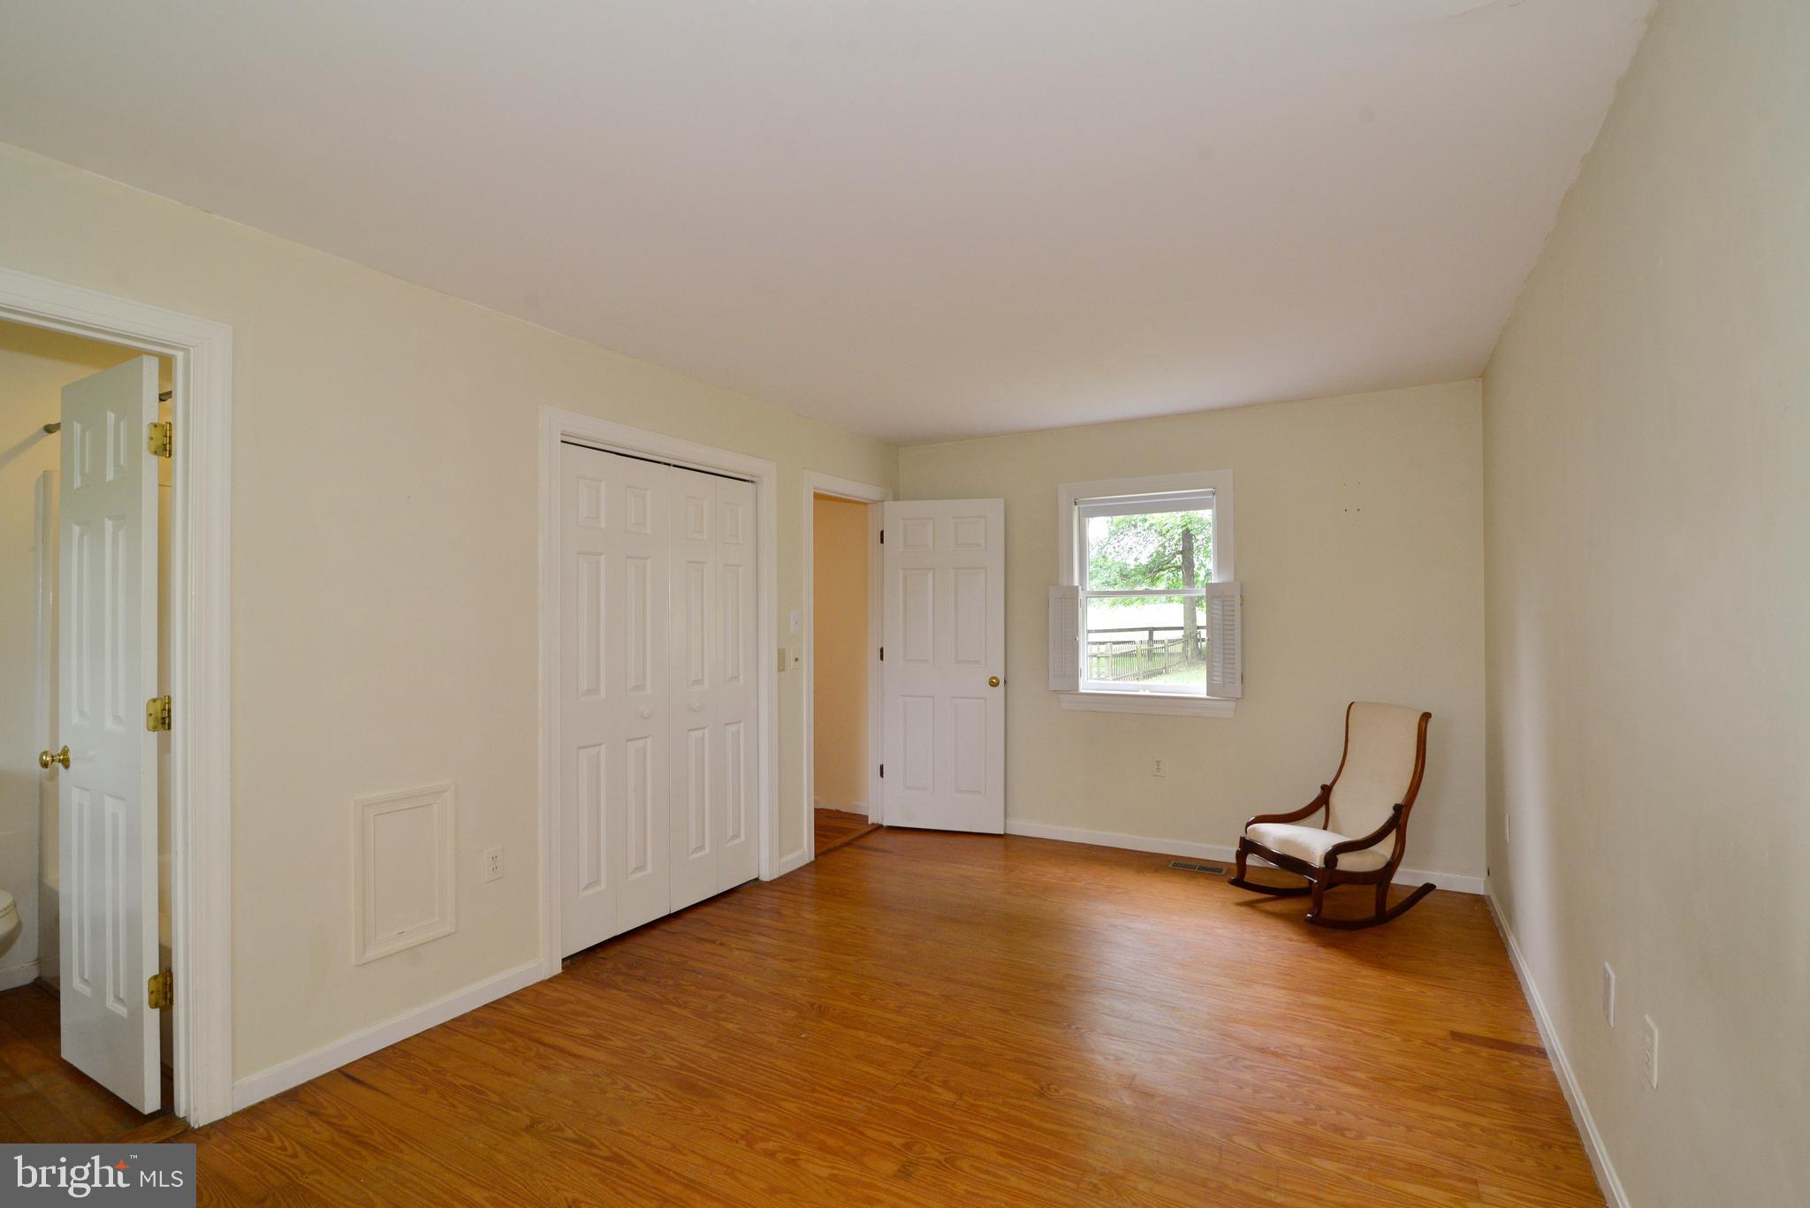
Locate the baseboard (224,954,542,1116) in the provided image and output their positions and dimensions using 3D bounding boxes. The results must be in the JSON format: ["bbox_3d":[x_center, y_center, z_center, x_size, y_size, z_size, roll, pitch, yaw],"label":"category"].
[{"bbox_3d":[-1.594,1.355,2.603,0.018,0.074,0.946,-1,-1,30],"label":"baseboard"}]

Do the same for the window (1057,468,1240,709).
[{"bbox_3d":[1.355,-0.045,4.574,0.977,1.335,0.100,-1,-1,30],"label":"window"}]

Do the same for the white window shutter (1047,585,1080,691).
[{"bbox_3d":[0.943,0.207,4.736,0.184,0.620,0.035,-1,-1,30],"label":"white window shutter"}]

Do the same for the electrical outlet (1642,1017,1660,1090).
[{"bbox_3d":[1.435,0.861,1.548,0.008,0.116,0.072,-1,-1,30],"label":"electrical outlet"}]

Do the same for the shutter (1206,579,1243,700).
[{"bbox_3d":[1.702,0.196,4.295,0.177,0.615,0.035,-1,-1,30],"label":"shutter"}]

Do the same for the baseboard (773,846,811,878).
[{"bbox_3d":[-0.601,1.386,4.308,0.018,0.075,0.255,-1,-1,30],"label":"baseboard"}]

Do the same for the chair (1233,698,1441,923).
[{"bbox_3d":[1.990,0.937,3.774,0.740,0.890,0.530,0,-1,-17],"label":"chair"}]

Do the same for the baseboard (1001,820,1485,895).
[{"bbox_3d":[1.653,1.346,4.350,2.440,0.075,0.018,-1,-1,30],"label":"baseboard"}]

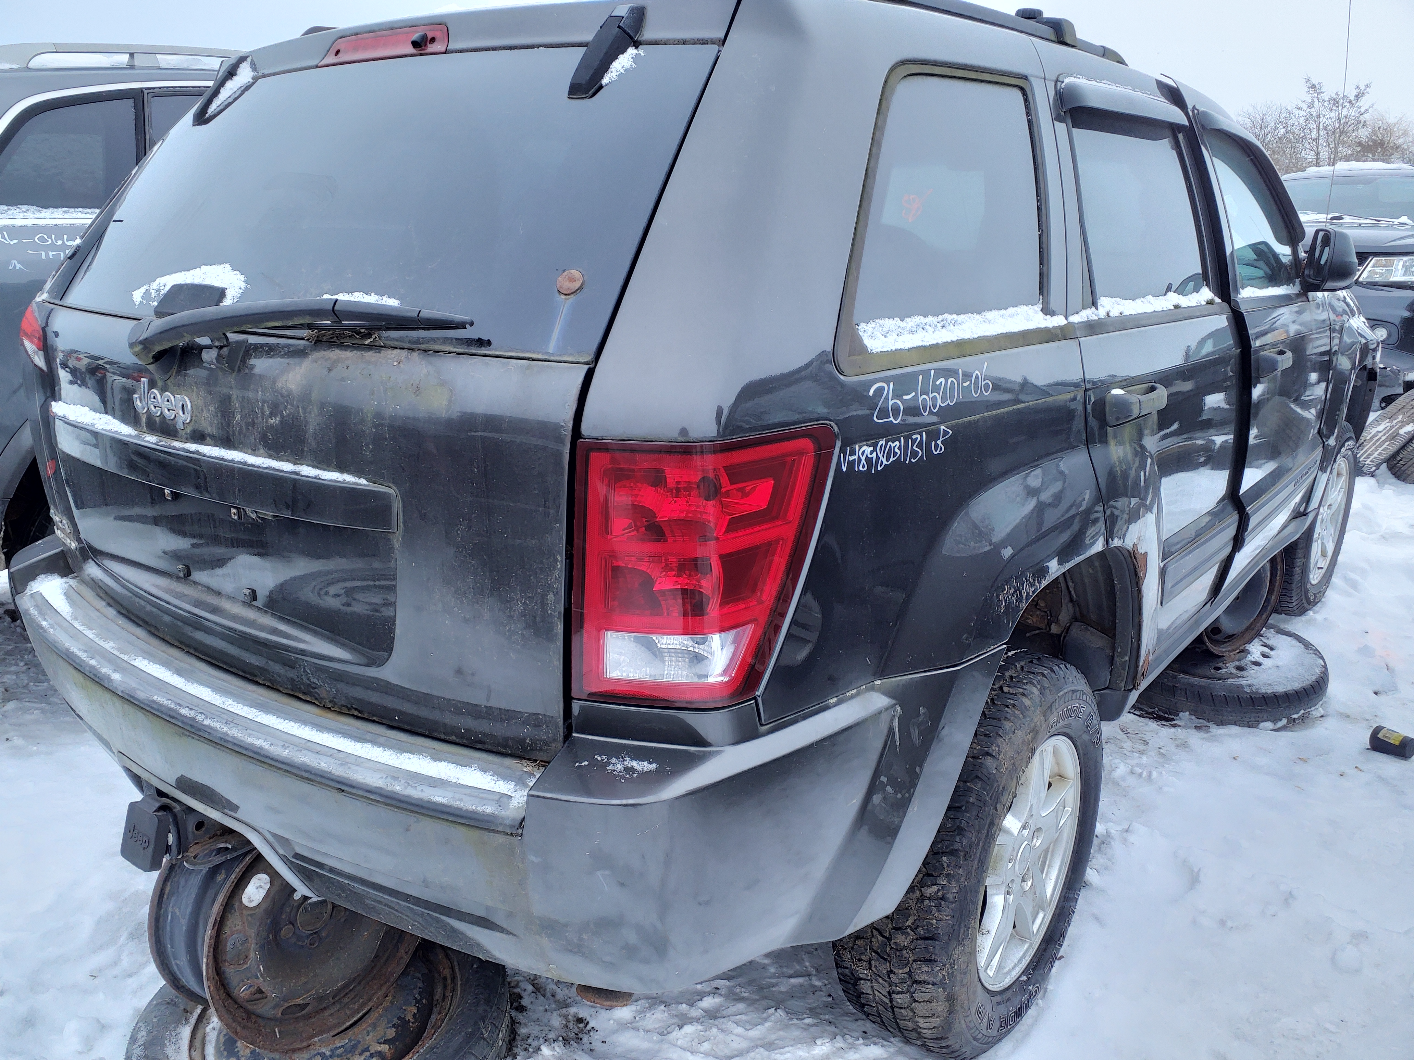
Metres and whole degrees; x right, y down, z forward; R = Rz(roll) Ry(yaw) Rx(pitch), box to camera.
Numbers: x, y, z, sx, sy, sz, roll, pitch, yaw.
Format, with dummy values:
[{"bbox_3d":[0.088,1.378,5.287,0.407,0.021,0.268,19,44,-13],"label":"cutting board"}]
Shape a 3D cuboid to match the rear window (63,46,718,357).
[{"bbox_3d":[-0.581,-0.481,1.540,1.320,0.490,0.090,13,-19,37],"label":"rear window"}]

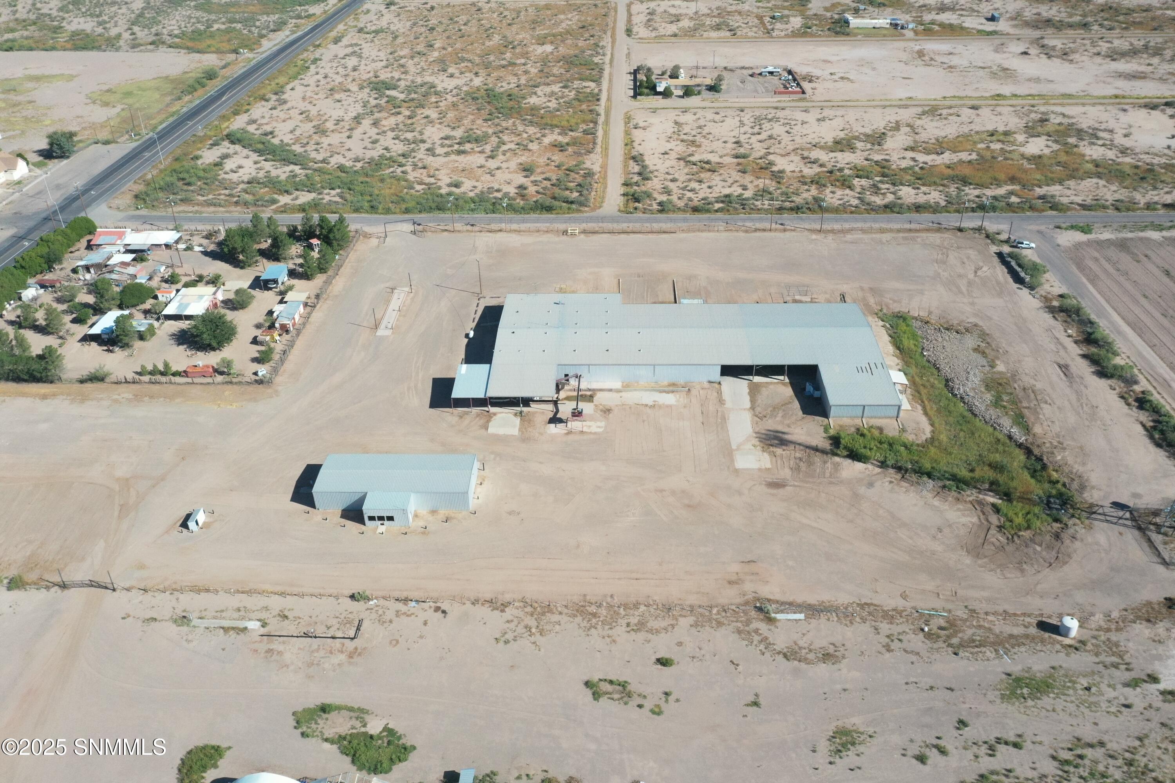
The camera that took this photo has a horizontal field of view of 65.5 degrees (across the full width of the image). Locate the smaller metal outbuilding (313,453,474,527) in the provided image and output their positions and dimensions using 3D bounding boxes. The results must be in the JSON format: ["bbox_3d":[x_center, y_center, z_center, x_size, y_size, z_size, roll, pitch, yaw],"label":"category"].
[{"bbox_3d":[-38.144,19.192,181.935,30.610,5.190,17.300,0,33,2],"label":"smaller metal outbuilding"}]

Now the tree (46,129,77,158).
[{"bbox_3d":[-206.901,-97.551,359.983,10.400,9.500,10.400,-1,33,0],"label":"tree"}]

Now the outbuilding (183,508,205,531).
[{"bbox_3d":[-75.629,24.811,176.863,1.580,2.420,3.760,1,33,3],"label":"outbuilding"}]

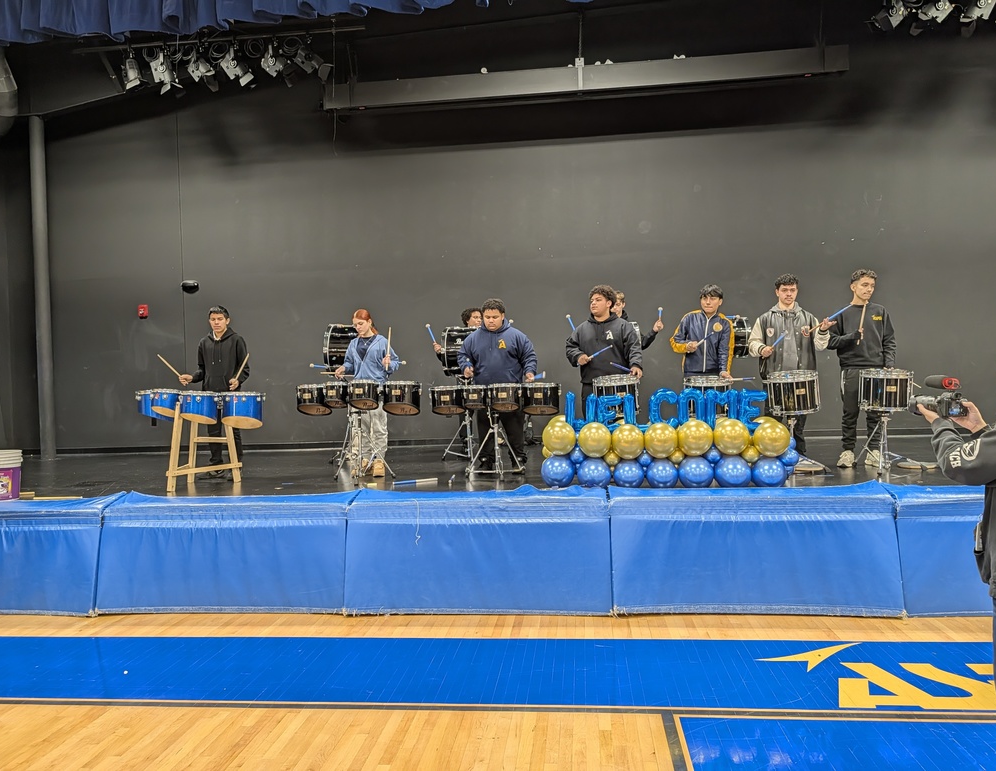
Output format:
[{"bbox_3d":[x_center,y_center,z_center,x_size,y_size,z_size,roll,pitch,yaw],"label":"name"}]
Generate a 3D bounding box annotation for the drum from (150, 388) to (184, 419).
[{"bbox_3d":[-2.826,0.158,6.070,0.285,0.260,0.285,-2,0,18],"label":"drum"}]

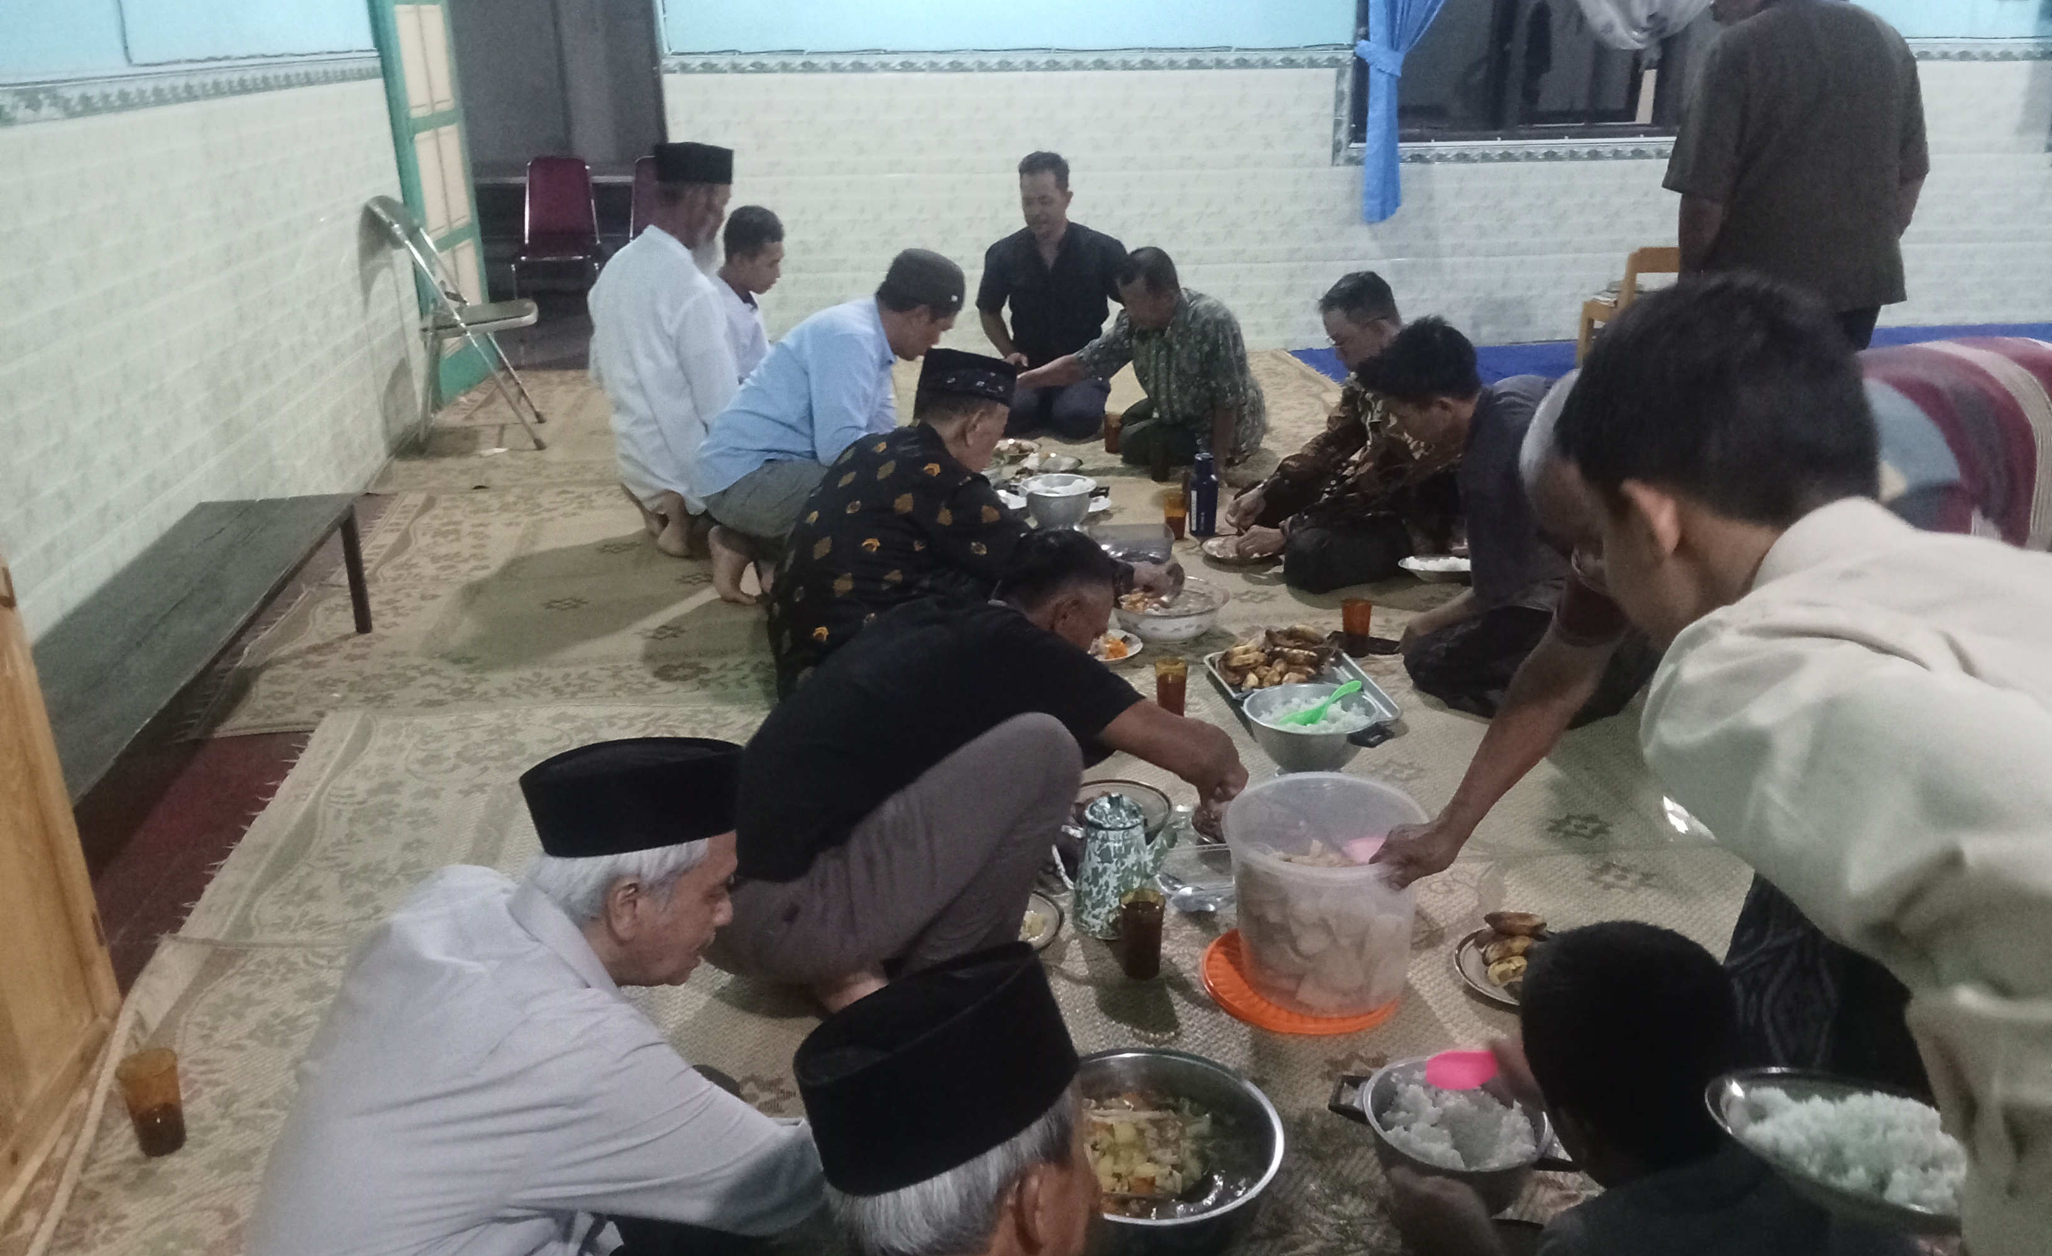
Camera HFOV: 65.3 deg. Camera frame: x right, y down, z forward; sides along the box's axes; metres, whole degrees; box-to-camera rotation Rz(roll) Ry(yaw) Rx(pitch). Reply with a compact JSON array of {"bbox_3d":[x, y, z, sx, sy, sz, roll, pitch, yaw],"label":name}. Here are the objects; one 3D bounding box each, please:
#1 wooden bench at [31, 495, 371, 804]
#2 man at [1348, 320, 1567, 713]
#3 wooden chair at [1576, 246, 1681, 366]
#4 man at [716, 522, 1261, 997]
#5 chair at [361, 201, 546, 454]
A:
[{"bbox_3d":[-1.643,0.144,3.035,0.370,0.335,1.640,-3,21,-7],"label":"wooden bench"},{"bbox_3d":[1.032,-0.278,3.481,0.776,0.795,0.616,-1,21,-1],"label":"man"},{"bbox_3d":[2.406,-1.202,6.240,0.340,0.580,0.330,-3,21,-6],"label":"wooden chair"},{"bbox_3d":[-0.056,0.187,2.400,0.850,0.680,0.520,-8,22,-19],"label":"man"},{"bbox_3d":[-1.945,-1.094,5.661,0.507,0.835,0.457,-2,21,-4],"label":"chair"}]

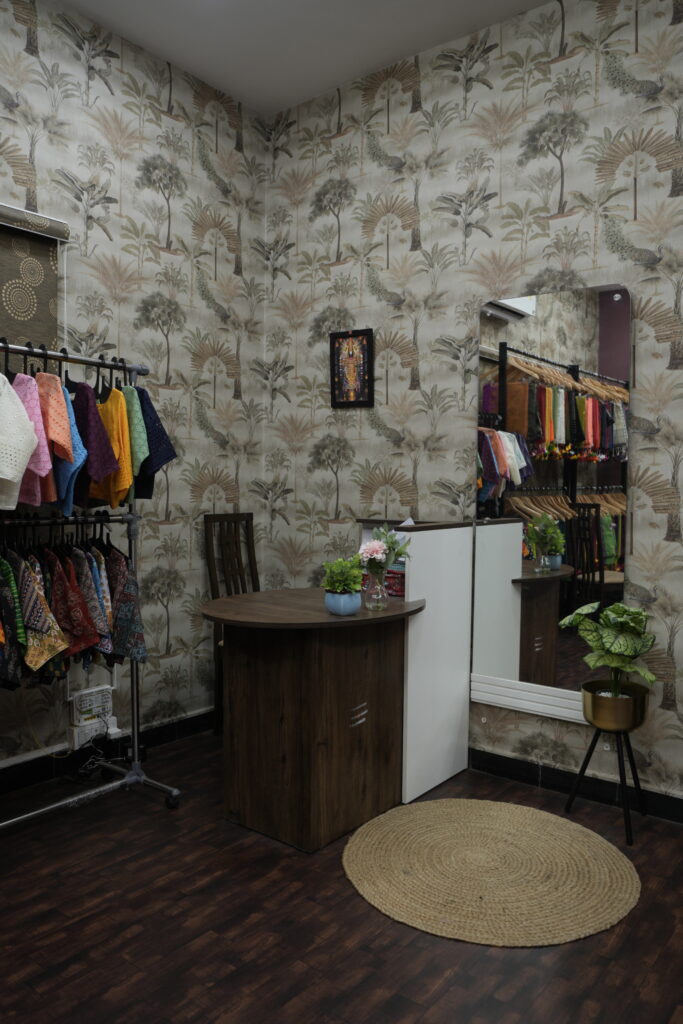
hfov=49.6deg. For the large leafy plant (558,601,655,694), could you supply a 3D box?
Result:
[{"bbox_3d":[0.912,0.467,2.537,0.330,0.317,0.300,1,1,38],"label":"large leafy plant"}]

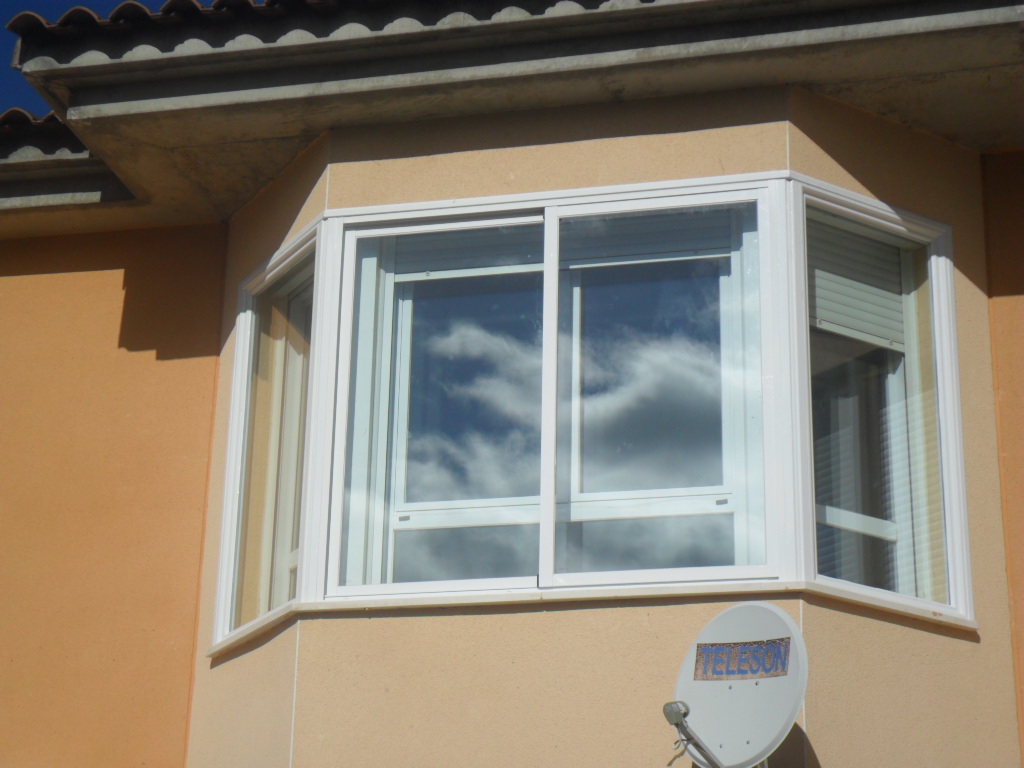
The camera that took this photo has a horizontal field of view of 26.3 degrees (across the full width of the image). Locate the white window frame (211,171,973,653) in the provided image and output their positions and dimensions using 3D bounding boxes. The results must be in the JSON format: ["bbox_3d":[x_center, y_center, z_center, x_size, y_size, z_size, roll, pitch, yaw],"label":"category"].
[{"bbox_3d":[0.200,0.119,8.408,2.977,1.620,0.612,-4,-22,13],"label":"white window frame"}]

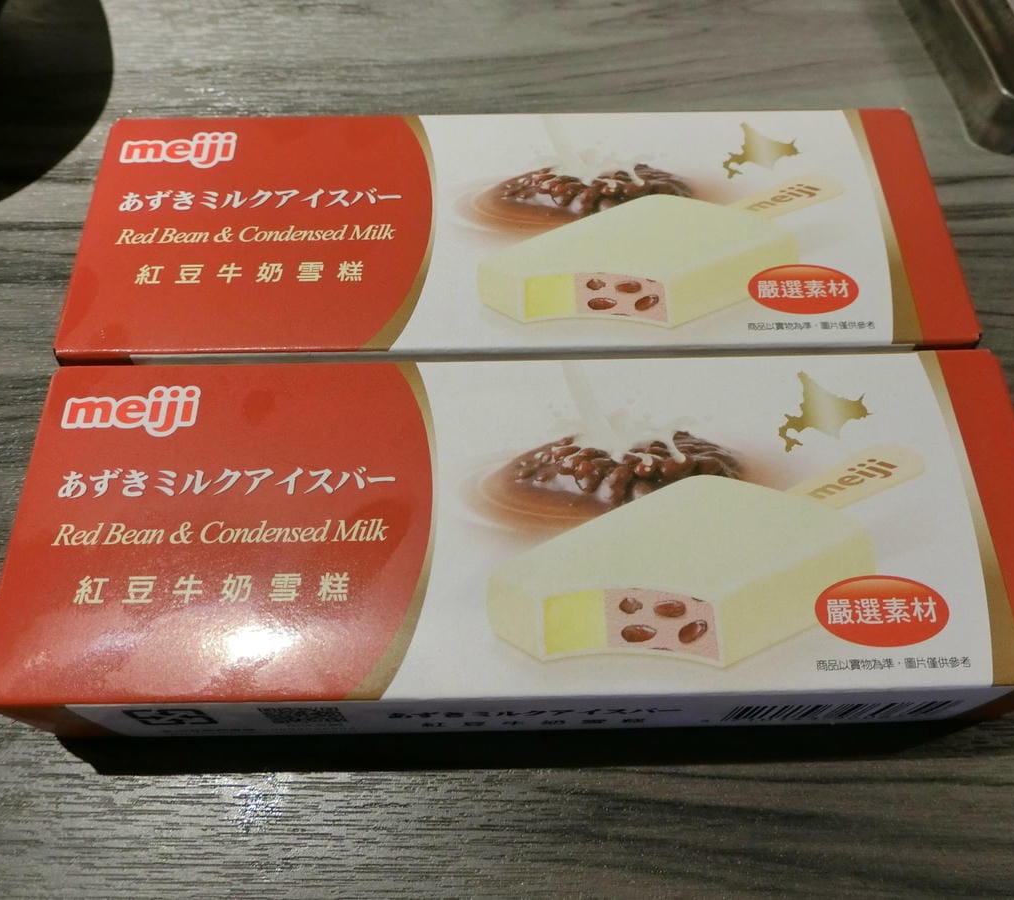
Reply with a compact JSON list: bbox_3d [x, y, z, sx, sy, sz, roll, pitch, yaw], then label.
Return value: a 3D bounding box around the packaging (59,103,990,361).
[{"bbox_3d":[0.002,-0.035,0.169,0.155,0.028,0.054,-1,63,-1],"label":"packaging"}]

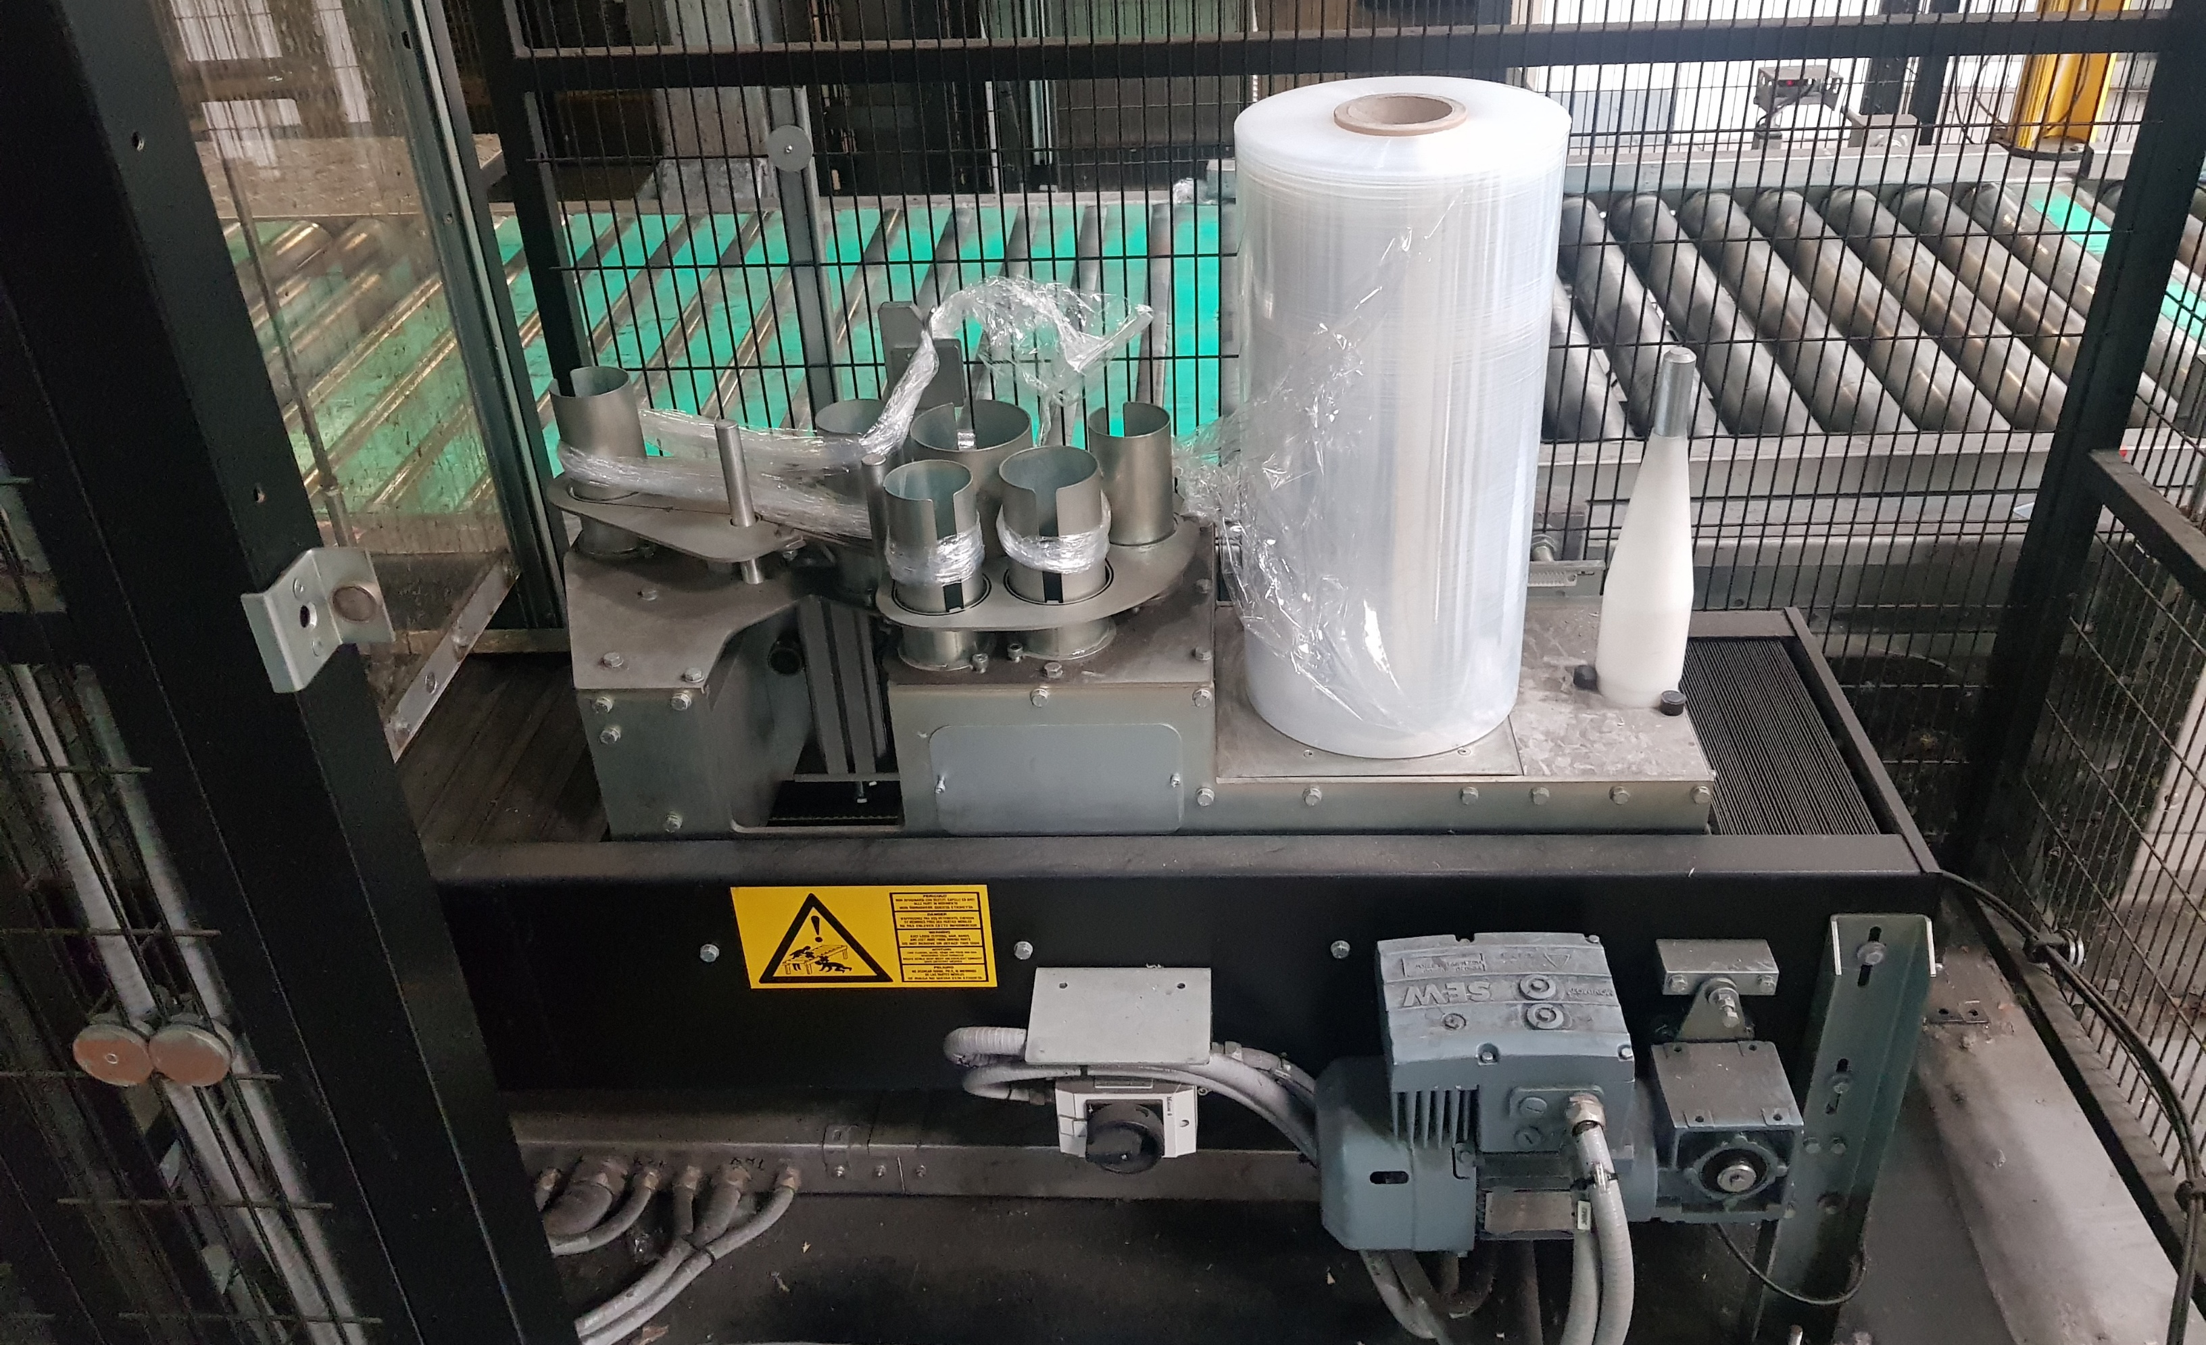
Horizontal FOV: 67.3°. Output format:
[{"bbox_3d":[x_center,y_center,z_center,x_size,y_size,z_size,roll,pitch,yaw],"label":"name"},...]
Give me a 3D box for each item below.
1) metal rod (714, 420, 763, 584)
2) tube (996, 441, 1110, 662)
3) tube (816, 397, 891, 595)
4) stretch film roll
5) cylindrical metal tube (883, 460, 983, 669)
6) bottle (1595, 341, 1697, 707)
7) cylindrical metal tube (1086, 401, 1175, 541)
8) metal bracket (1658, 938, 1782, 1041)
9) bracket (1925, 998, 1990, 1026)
[{"bbox_3d":[-0.325,-0.151,1.490,0.019,0.159,0.019,0,31,5],"label":"metal rod"},{"bbox_3d":[-0.038,-0.098,1.375,0.082,0.156,0.082,0,31,5],"label":"tube"},{"bbox_3d":[-0.212,-0.157,1.490,0.072,0.157,0.072,0,31,5],"label":"tube"},{"bbox_3d":[0.237,-0.207,1.369,0.247,0.506,0.247,0,31,5],"label":"stretch film roll"},{"bbox_3d":[-0.137,-0.087,1.368,0.072,0.156,0.072,-3,31,2],"label":"cylindrical metal tube"},{"bbox_3d":[0.465,-0.121,1.391,0.075,0.311,0.075,0,31,5],"label":"bottle"},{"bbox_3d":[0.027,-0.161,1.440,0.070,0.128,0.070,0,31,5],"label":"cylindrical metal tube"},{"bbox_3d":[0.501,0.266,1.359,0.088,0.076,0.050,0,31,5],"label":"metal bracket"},{"bbox_3d":[1.012,0.395,1.962,0.075,0.012,0.048,0,31,5],"label":"bracket"}]

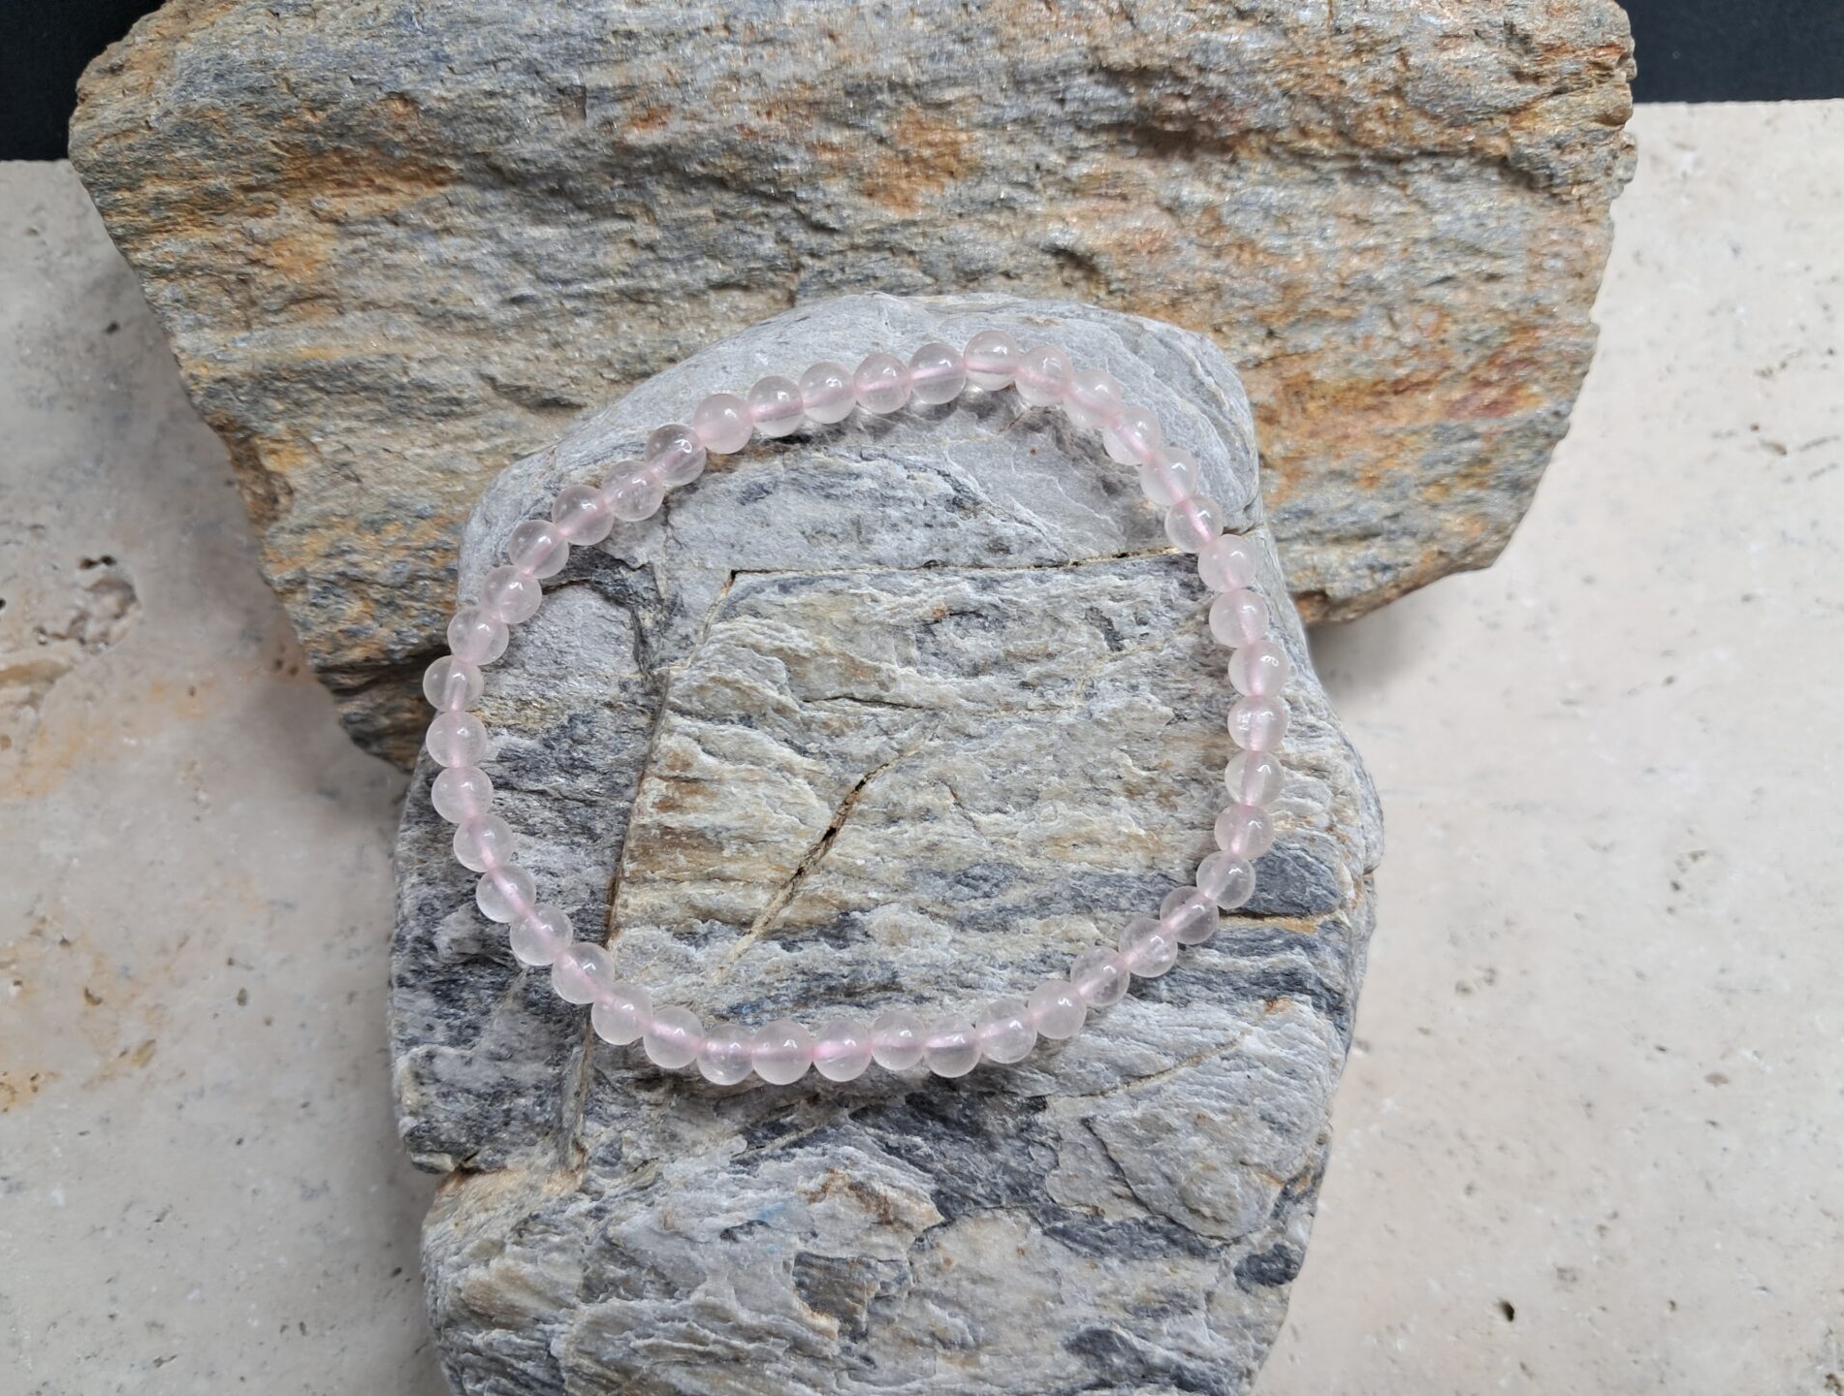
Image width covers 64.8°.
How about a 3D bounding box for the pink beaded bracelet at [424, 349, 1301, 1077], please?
[{"bbox_3d":[-0.005,0.000,0.107,0.064,0.006,0.055,0,86,-2],"label":"pink beaded bracelet"}]

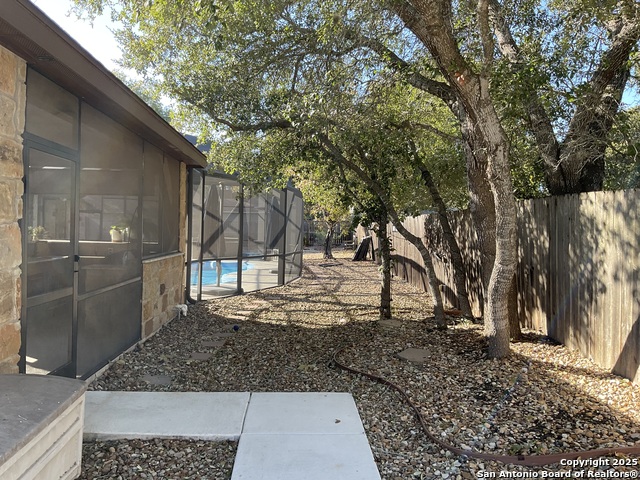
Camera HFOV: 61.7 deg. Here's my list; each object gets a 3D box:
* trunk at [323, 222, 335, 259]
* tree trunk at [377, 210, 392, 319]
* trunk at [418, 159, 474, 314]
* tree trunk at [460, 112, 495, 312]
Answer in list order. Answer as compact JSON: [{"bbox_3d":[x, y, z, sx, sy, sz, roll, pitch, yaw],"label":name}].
[{"bbox_3d":[0.404,0.024,25.500,0.571,1.712,0.450,1,1,0],"label":"trunk"},{"bbox_3d":[1.079,0.398,8.900,0.249,1.809,0.220,1,1,0],"label":"tree trunk"},{"bbox_3d":[2.040,0.000,8.750,0.930,2.595,0.380,1,1,0],"label":"trunk"},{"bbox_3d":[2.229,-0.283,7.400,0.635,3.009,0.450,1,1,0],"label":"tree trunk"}]

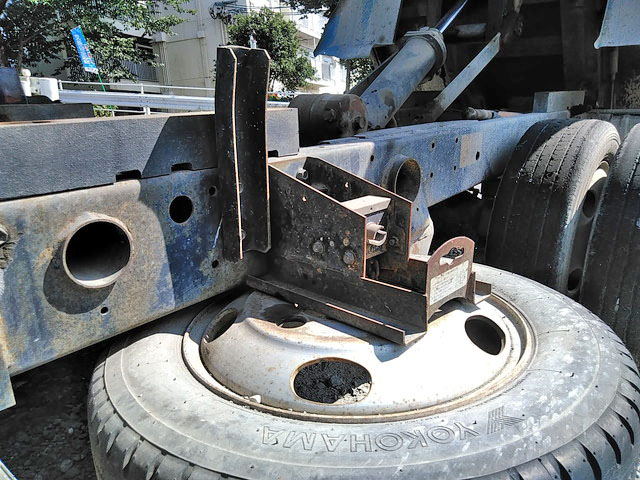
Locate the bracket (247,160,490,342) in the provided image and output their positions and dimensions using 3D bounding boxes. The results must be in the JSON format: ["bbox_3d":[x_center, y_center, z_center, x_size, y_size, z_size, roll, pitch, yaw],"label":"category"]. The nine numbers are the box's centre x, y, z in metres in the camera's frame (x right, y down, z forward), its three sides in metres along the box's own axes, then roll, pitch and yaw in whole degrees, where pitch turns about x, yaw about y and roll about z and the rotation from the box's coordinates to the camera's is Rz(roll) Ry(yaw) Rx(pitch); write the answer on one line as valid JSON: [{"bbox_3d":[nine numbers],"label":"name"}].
[{"bbox_3d":[0.065,-0.010,0.697,0.278,0.169,0.203,15,22,36],"label":"bracket"}]

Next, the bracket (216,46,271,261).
[{"bbox_3d":[-0.096,-0.104,0.647,0.034,0.271,0.057,15,22,36],"label":"bracket"}]

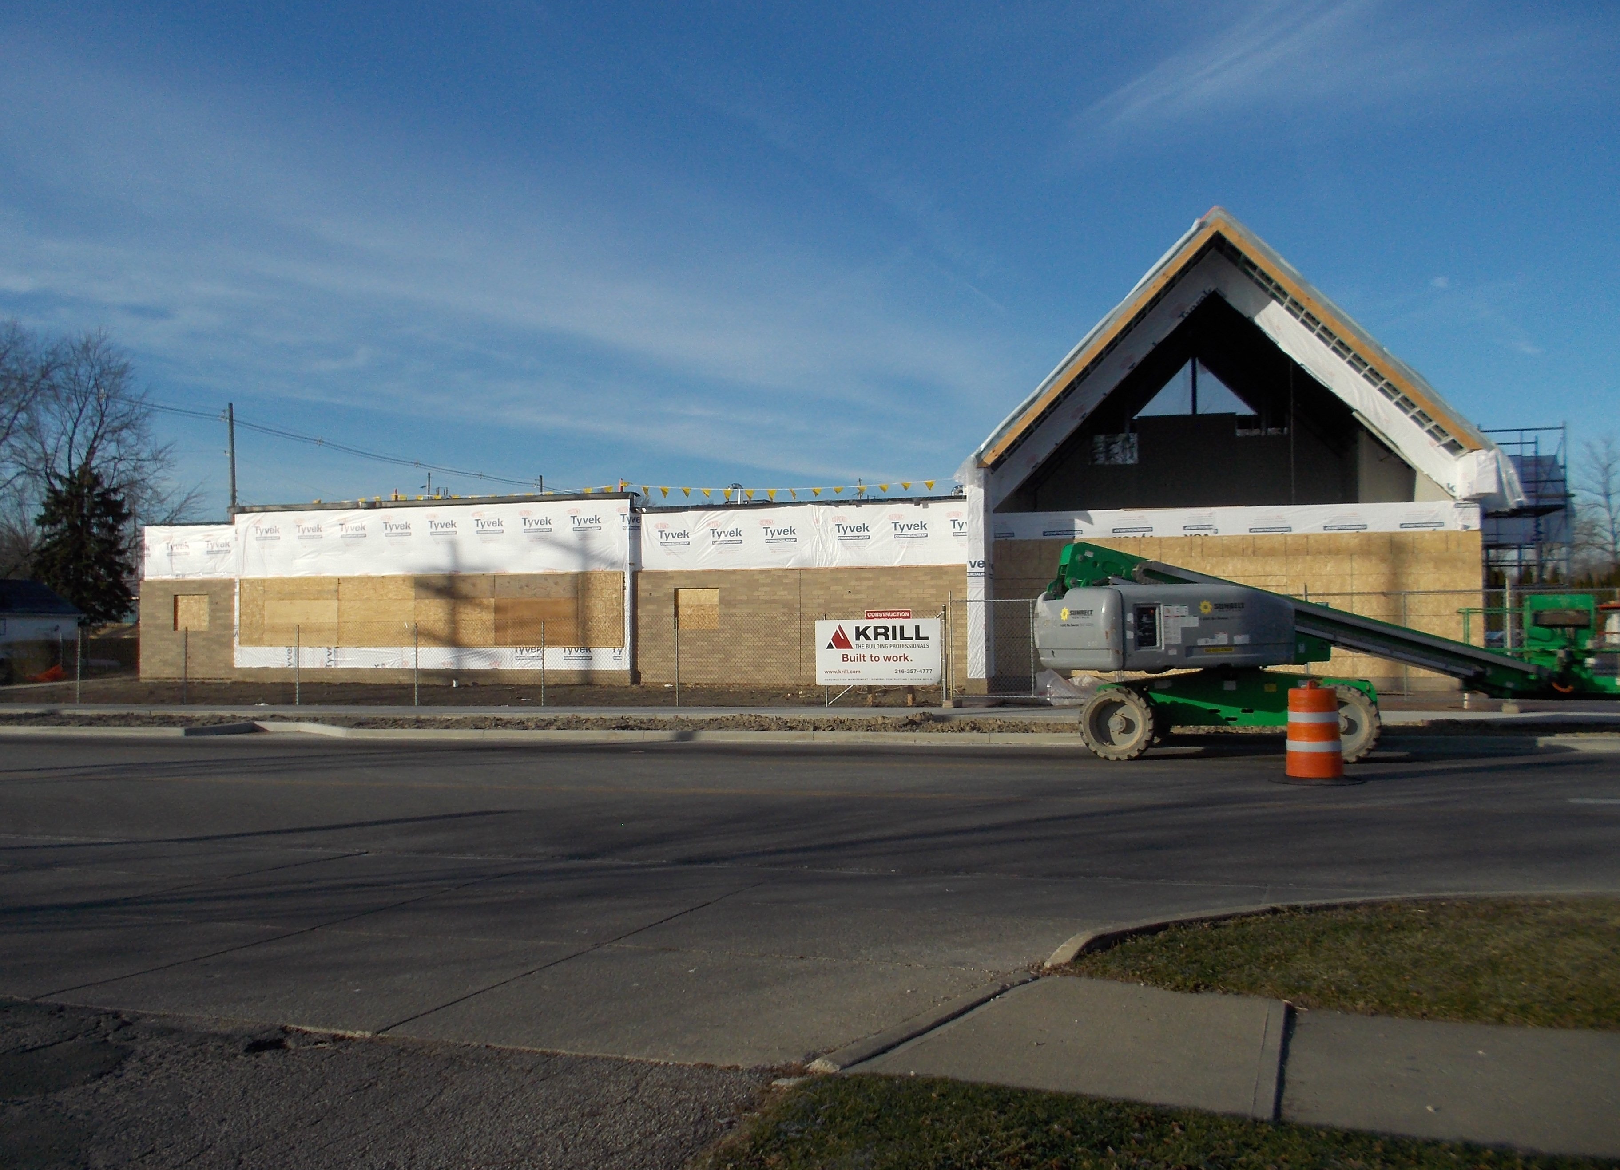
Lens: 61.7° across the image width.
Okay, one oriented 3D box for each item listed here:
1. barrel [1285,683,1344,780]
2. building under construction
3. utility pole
[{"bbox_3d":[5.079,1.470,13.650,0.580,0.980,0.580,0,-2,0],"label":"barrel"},{"bbox_3d":[-0.783,-2.327,37.863,33.277,9.989,15.500,-1,-2,14],"label":"building under construction"},{"bbox_3d":[-25.548,-2.283,59.802,0.300,11.500,0.300,0,-2,0],"label":"utility pole"}]

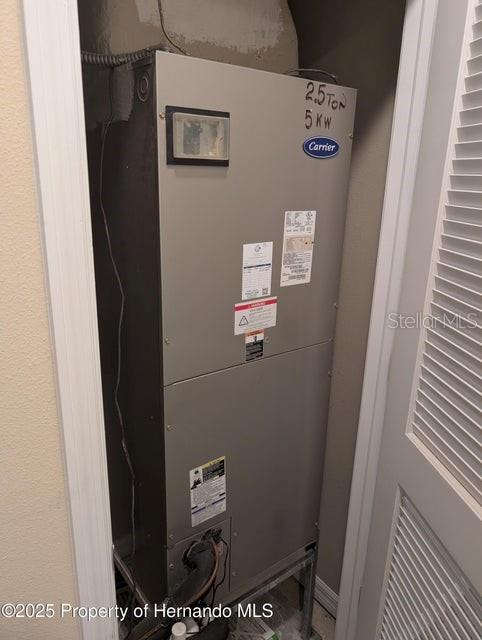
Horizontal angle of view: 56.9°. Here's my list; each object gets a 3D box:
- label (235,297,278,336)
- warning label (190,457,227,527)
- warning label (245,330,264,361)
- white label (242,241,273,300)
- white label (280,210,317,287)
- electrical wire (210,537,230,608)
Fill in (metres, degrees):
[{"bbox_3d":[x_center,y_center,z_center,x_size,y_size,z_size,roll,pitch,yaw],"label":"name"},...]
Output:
[{"bbox_3d":[0.037,-0.010,1.062,0.127,0.075,0.003,-11,21,-35],"label":"label"},{"bbox_3d":[-0.080,0.433,1.117,0.103,0.167,0.003,-11,21,-35],"label":"warning label"},{"bbox_3d":[0.035,0.061,1.083,0.055,0.071,0.003,-11,21,-35],"label":"warning label"},{"bbox_3d":[0.039,-0.113,1.029,0.086,0.128,0.003,-11,21,-35],"label":"white label"},{"bbox_3d":[0.141,-0.173,1.088,0.101,0.179,0.003,-11,21,-35],"label":"white label"},{"bbox_3d":[-0.055,0.661,1.173,0.048,0.226,0.030,-11,21,-35],"label":"electrical wire"}]

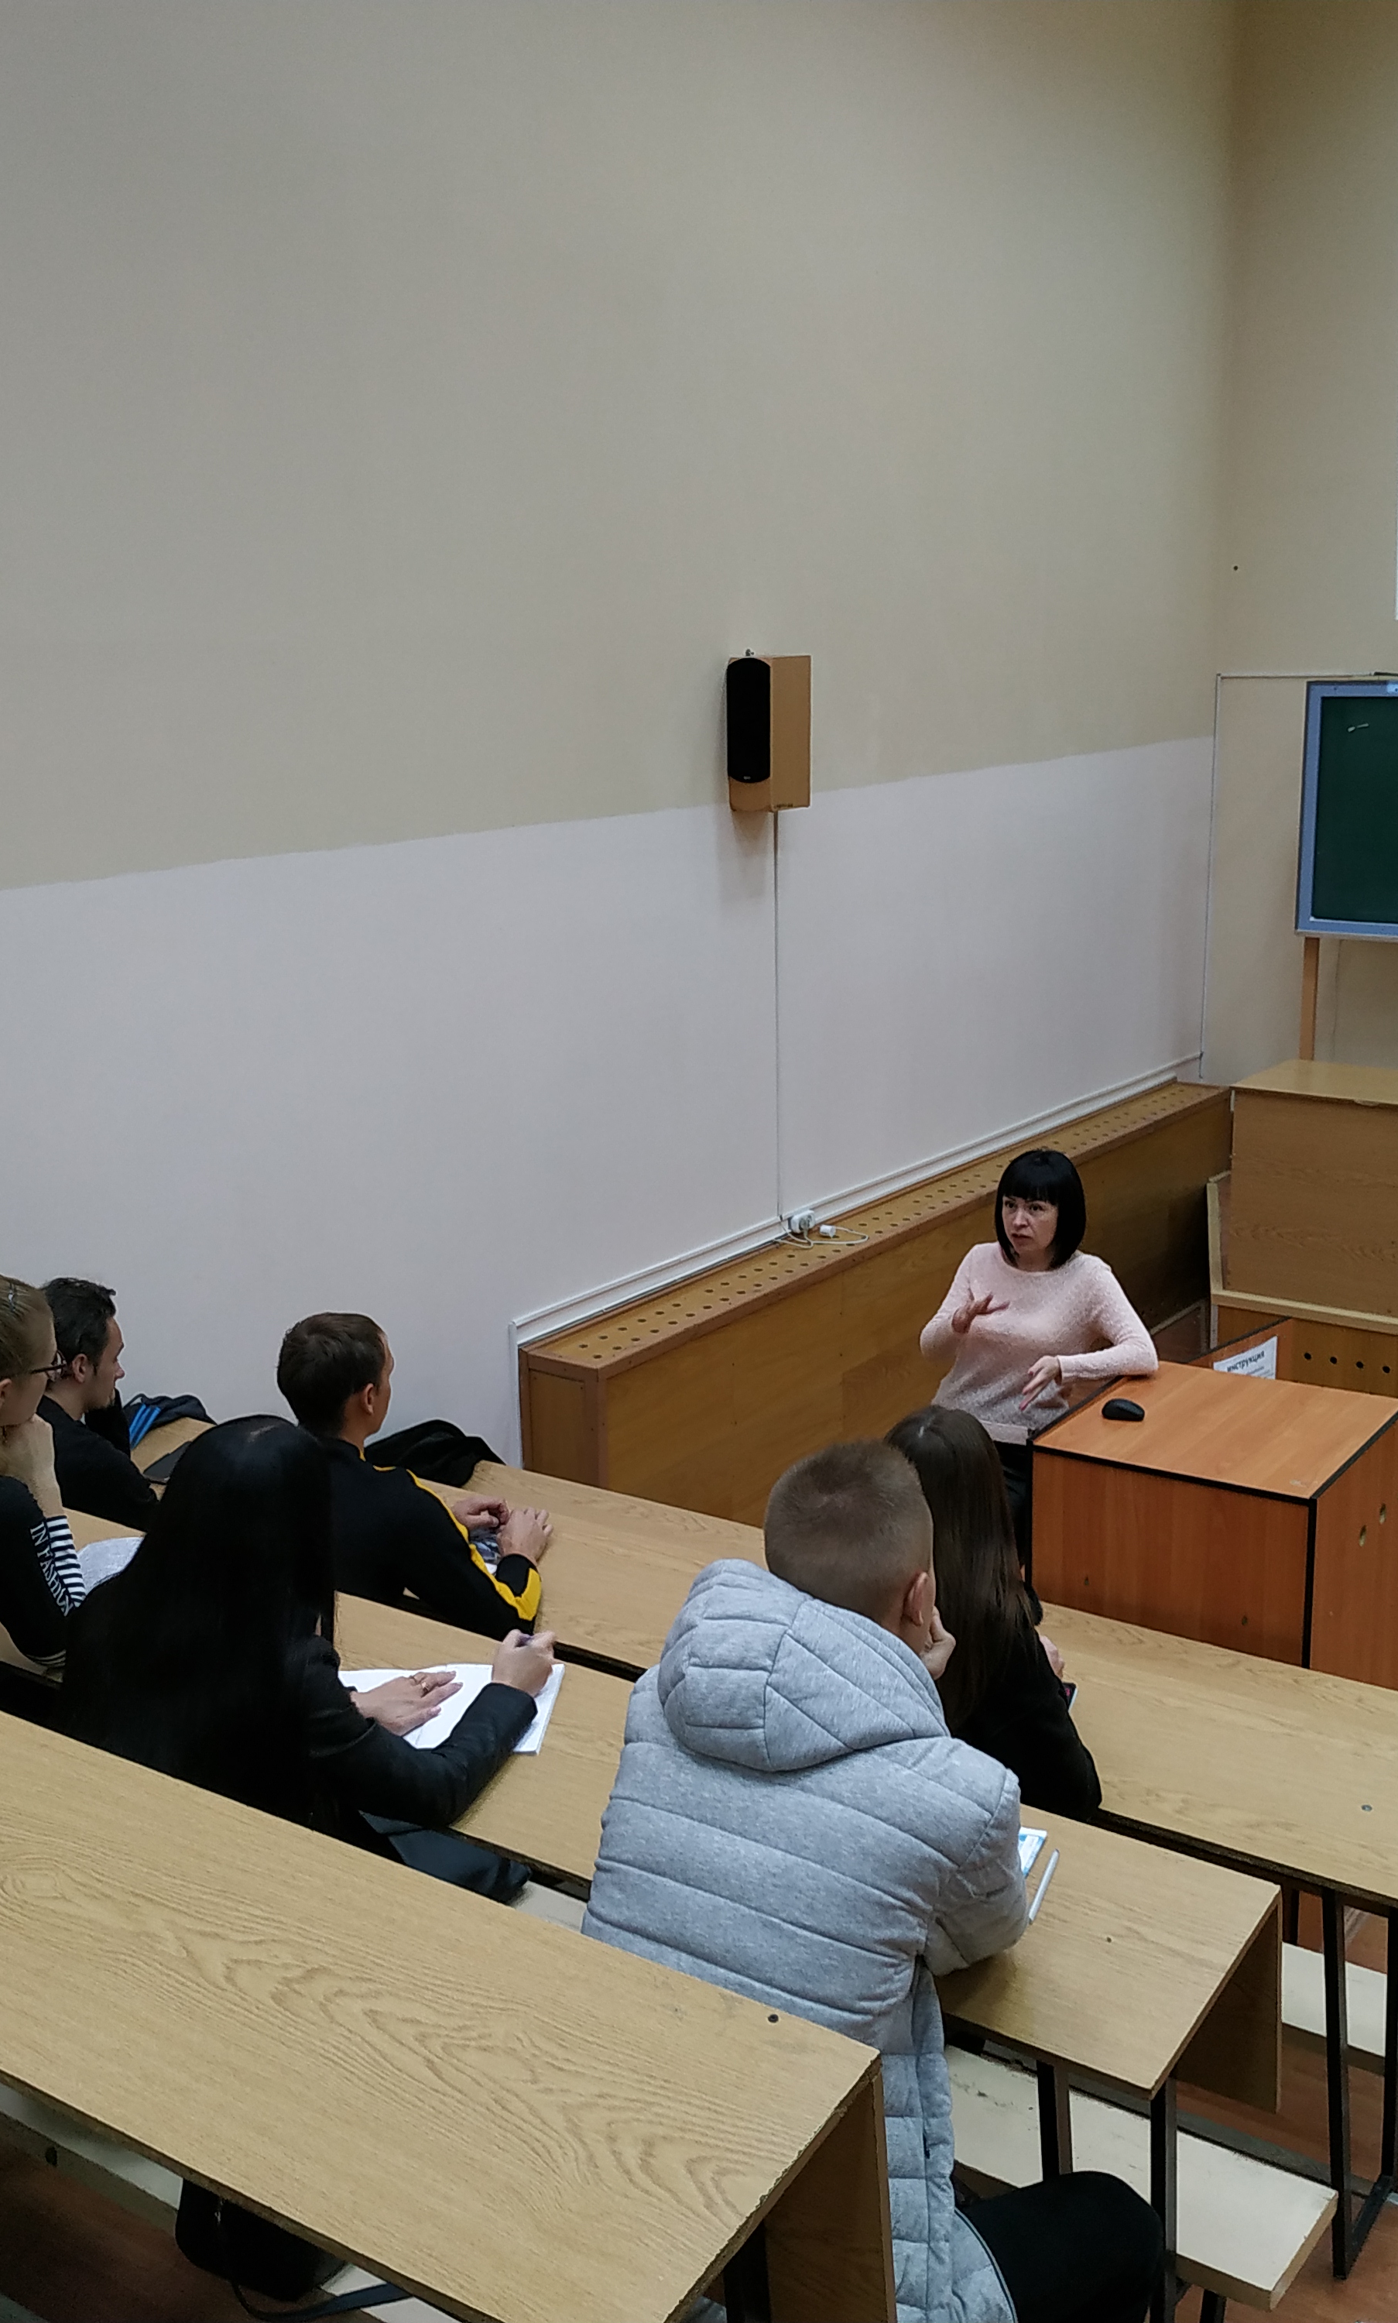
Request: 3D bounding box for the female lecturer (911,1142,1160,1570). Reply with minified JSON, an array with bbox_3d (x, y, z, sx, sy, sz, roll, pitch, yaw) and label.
[{"bbox_3d":[0.776,0.769,5.049,0.536,1.648,0.425,5,15,23],"label":"female lecturer"}]

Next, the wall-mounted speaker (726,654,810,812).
[{"bbox_3d":[0.201,-1.210,6.071,0.144,0.420,0.215,8,16,34],"label":"wall-mounted speaker"}]

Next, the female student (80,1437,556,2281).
[{"bbox_3d":[-0.431,0.862,2.543,0.480,1.190,0.660,8,16,34],"label":"female student"}]

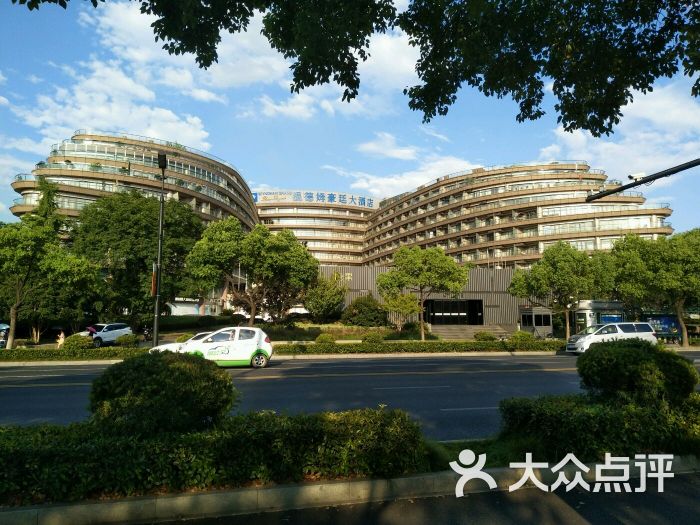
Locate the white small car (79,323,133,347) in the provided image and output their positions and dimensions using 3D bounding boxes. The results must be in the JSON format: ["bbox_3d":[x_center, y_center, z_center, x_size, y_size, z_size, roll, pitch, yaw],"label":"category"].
[{"bbox_3d":[-18.074,5.216,38.249,1.860,1.660,4.500,-2,-7,18],"label":"white small car"}]

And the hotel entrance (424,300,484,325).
[{"bbox_3d":[11.025,5.353,56.050,6.326,2.640,1.000,1,-7,-11],"label":"hotel entrance"}]

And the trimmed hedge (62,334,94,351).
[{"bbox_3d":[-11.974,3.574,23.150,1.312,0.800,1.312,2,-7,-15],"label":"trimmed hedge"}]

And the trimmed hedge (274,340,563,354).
[{"bbox_3d":[3.935,4.494,27.846,15.834,0.580,1.200,2,-7,-12],"label":"trimmed hedge"}]

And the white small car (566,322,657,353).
[{"bbox_3d":[15.650,4.477,31.489,4.850,1.880,1.840,2,-7,-13],"label":"white small car"}]

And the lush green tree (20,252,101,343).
[{"bbox_3d":[-20.983,2.491,37.979,5.448,6.785,5.300,0,-7,0],"label":"lush green tree"}]

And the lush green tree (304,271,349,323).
[{"bbox_3d":[-2.010,2.937,44.977,3.764,4.531,3.700,0,-7,0],"label":"lush green tree"}]

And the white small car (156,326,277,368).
[{"bbox_3d":[-4.898,3.282,20.256,3.900,1.510,1.640,2,-7,-15],"label":"white small car"}]

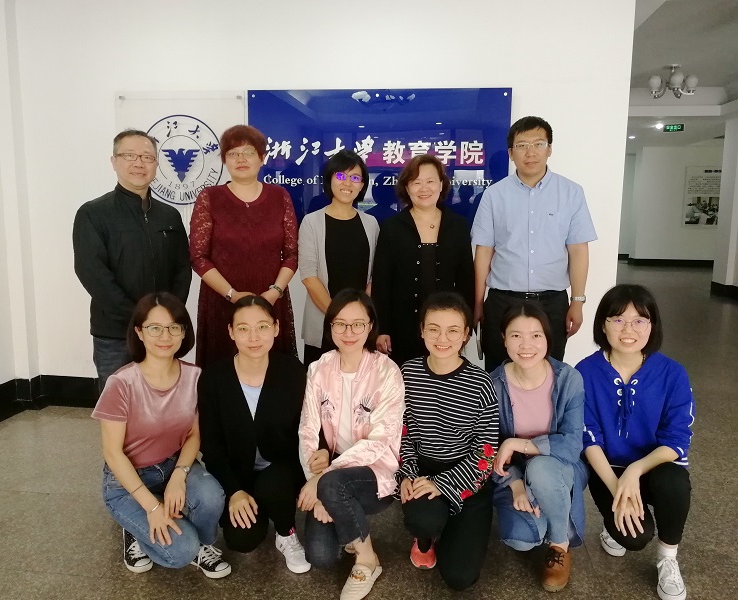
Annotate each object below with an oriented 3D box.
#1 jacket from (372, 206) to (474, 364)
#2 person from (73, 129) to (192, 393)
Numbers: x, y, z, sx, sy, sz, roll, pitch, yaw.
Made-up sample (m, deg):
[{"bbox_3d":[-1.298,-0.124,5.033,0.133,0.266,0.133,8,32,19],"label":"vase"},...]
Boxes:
[{"bbox_3d":[0.236,-0.035,2.701,0.450,0.723,0.300,0,8,-5],"label":"jacket"},{"bbox_3d":[-1.000,0.125,2.685,0.500,1.662,0.340,-4,9,-32],"label":"person"}]

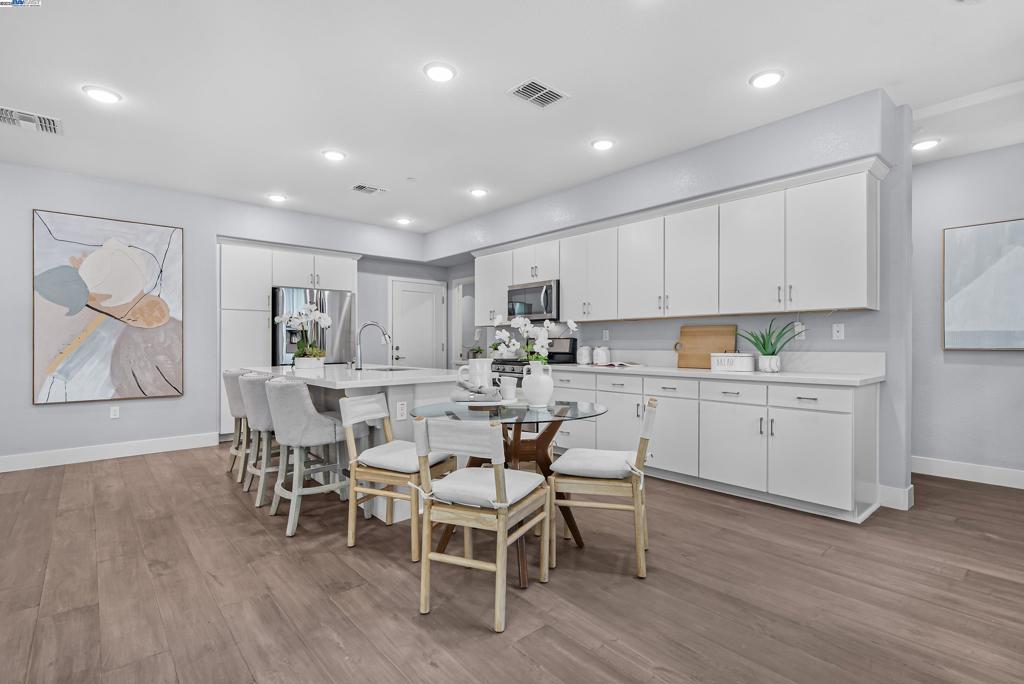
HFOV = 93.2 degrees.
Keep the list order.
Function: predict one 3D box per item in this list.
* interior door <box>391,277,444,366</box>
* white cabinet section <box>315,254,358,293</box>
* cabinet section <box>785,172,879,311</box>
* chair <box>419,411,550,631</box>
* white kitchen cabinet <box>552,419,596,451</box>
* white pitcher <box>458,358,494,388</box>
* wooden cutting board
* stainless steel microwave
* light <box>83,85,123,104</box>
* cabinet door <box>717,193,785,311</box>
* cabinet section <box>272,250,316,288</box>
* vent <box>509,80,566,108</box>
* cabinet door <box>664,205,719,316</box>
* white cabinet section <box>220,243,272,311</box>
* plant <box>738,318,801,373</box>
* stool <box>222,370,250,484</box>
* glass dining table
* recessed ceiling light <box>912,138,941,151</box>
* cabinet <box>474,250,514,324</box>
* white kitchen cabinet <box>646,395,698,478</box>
[{"bbox_3d":[-1.425,0.126,7.409,0.896,2.047,0.050,0,0,-42],"label":"interior door"},{"bbox_3d":[-2.493,-0.891,6.579,0.549,0.424,0.500,0,0,-42],"label":"white cabinet section"},{"bbox_3d":[2.182,-0.671,3.380,0.025,0.891,0.495,0,0,-41],"label":"cabinet section"},{"bbox_3d":[-0.119,0.729,2.171,0.440,0.830,0.510,0,0,23],"label":"chair"},{"bbox_3d":[0.751,0.878,4.892,0.580,0.310,0.720,0,0,-42],"label":"white kitchen cabinet"},{"bbox_3d":[-0.235,0.248,3.200,0.235,0.265,0.145,0,0,0],"label":"white pitcher"},{"bbox_3d":[1.689,0.047,4.228,0.025,0.382,0.508,13,-9,-41],"label":"wooden cutting board"},{"bbox_3d":[0.365,-0.445,5.619,0.395,0.412,0.765,0,0,-41],"label":"stainless steel microwave"},{"bbox_3d":[-2.666,-1.597,3.147,0.211,0.030,0.211,0,0,-42],"label":"light"},{"bbox_3d":[1.854,-0.670,3.751,0.025,0.891,0.495,0,0,-41],"label":"cabinet door"},{"bbox_3d":[-2.887,-0.891,6.228,0.507,0.424,0.500,0,0,-42],"label":"cabinet section"},{"bbox_3d":[0.171,-1.606,3.154,0.335,0.020,0.225,0,0,-42],"label":"vent"},{"bbox_3d":[1.514,-0.662,4.090,0.025,0.875,0.483,0,0,-42],"label":"cabinet door"},{"bbox_3d":[-3.088,-0.738,5.641,0.526,0.727,0.025,0,0,-41],"label":"white cabinet section"},{"bbox_3d":[1.984,0.029,3.720,0.380,0.420,0.430,0,0,-41],"label":"plant"},{"bbox_3d":[-2.217,0.707,4.270,0.560,0.900,0.490,0,0,-42],"label":"stool"},{"bbox_3d":[-0.014,0.764,2.733,1.100,0.765,1.100,0,0,0],"label":"glass dining table"},{"bbox_3d":[3.199,-1.518,3.738,0.170,0.030,0.170,0,0,-42],"label":"recessed ceiling light"},{"bbox_3d":[-0.104,-0.645,6.147,0.340,0.880,0.740,0,0,-42],"label":"cabinet"},{"bbox_3d":[1.488,0.739,4.074,0.600,0.595,0.490,0,0,-42],"label":"white kitchen cabinet"}]

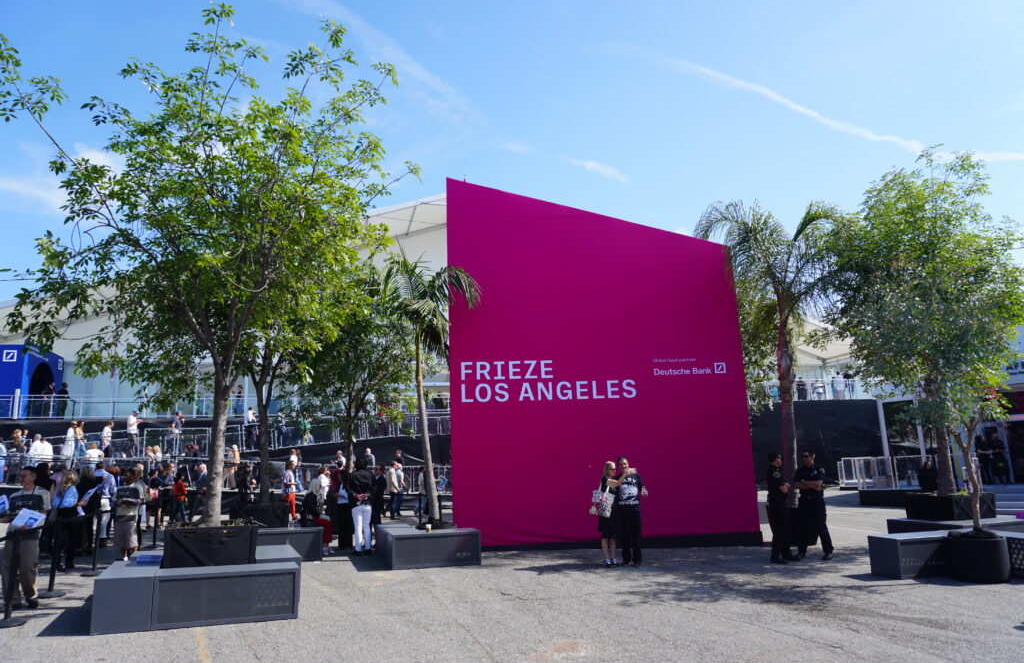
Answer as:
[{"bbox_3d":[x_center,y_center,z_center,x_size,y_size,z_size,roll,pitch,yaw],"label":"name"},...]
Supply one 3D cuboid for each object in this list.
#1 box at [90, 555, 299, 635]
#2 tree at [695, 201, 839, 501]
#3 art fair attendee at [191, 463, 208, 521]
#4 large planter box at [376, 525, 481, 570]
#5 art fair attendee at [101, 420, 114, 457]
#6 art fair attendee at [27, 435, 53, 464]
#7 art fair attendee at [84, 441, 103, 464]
[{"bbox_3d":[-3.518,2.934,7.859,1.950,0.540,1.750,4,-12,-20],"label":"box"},{"bbox_3d":[5.666,0.352,14.273,3.300,6.400,3.100,-2,-11,0],"label":"tree"},{"bbox_3d":[-10.100,5.220,22.200,0.450,1.750,0.500,-2,-11,0],"label":"art fair attendee"},{"bbox_3d":[-1.514,3.835,12.298,1.480,0.540,1.950,1,-11,-15],"label":"large planter box"},{"bbox_3d":[-14.811,4.101,24.981,0.420,1.680,0.480,1,-12,-17],"label":"art fair attendee"},{"bbox_3d":[-15.390,4.210,22.213,0.550,1.700,0.400,3,-12,-26],"label":"art fair attendee"},{"bbox_3d":[-15.100,4.880,24.850,0.560,1.680,0.380,-1,-11,-5],"label":"art fair attendee"}]

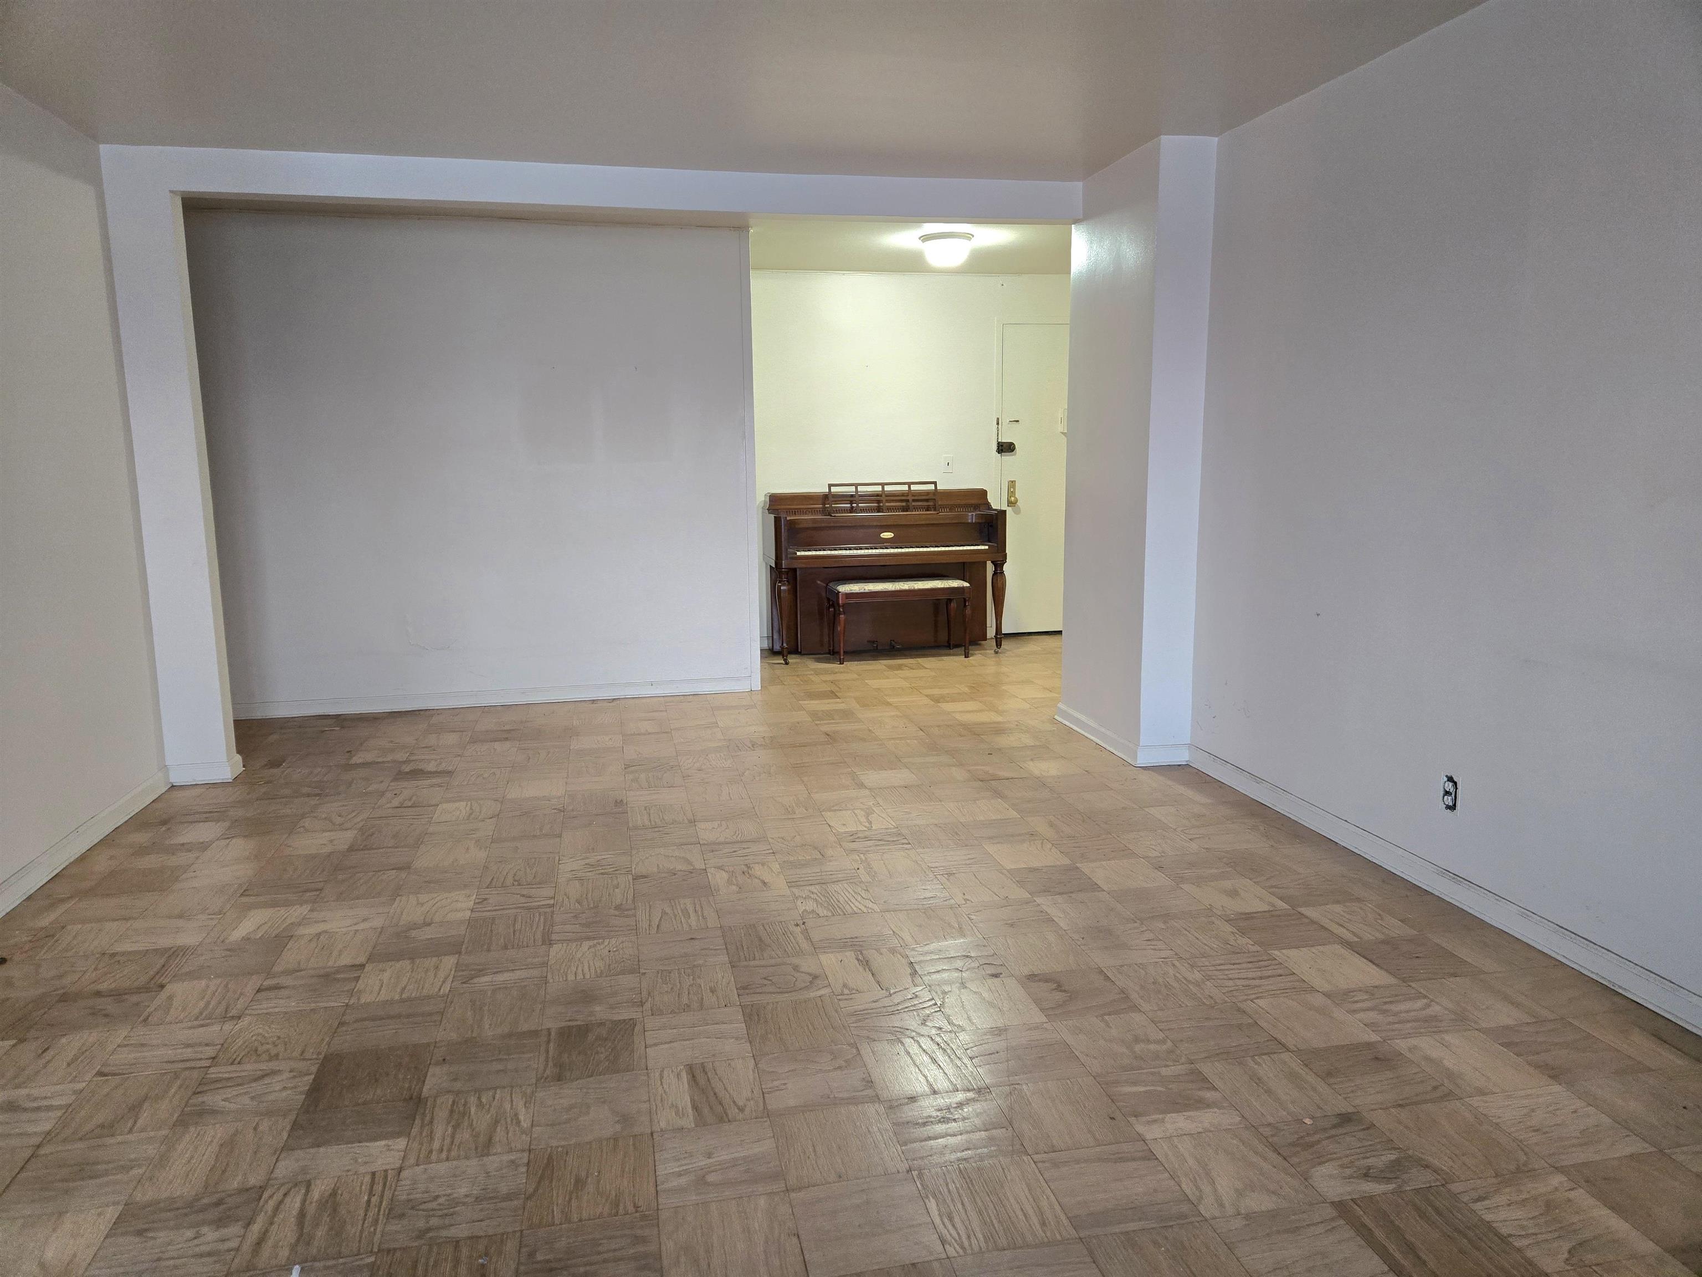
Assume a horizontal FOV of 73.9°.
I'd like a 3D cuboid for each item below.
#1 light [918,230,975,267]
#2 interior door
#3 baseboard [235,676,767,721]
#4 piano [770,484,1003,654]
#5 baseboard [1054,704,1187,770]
[{"bbox_3d":[0.512,-2.062,5.997,0.291,0.179,0.291,-1,10,0],"label":"light"},{"bbox_3d":[1.489,-1.082,7.794,0.914,2.082,0.045,-3,10,-12],"label":"interior door"},{"bbox_3d":[-1.807,0.309,5.876,2.594,0.083,0.018,-3,10,-12],"label":"baseboard"},{"bbox_3d":[0.214,-0.443,7.215,1.473,1.077,0.558,-3,10,-12],"label":"piano"},{"bbox_3d":[1.184,0.409,5.061,0.228,0.087,0.912,-3,10,-12],"label":"baseboard"}]

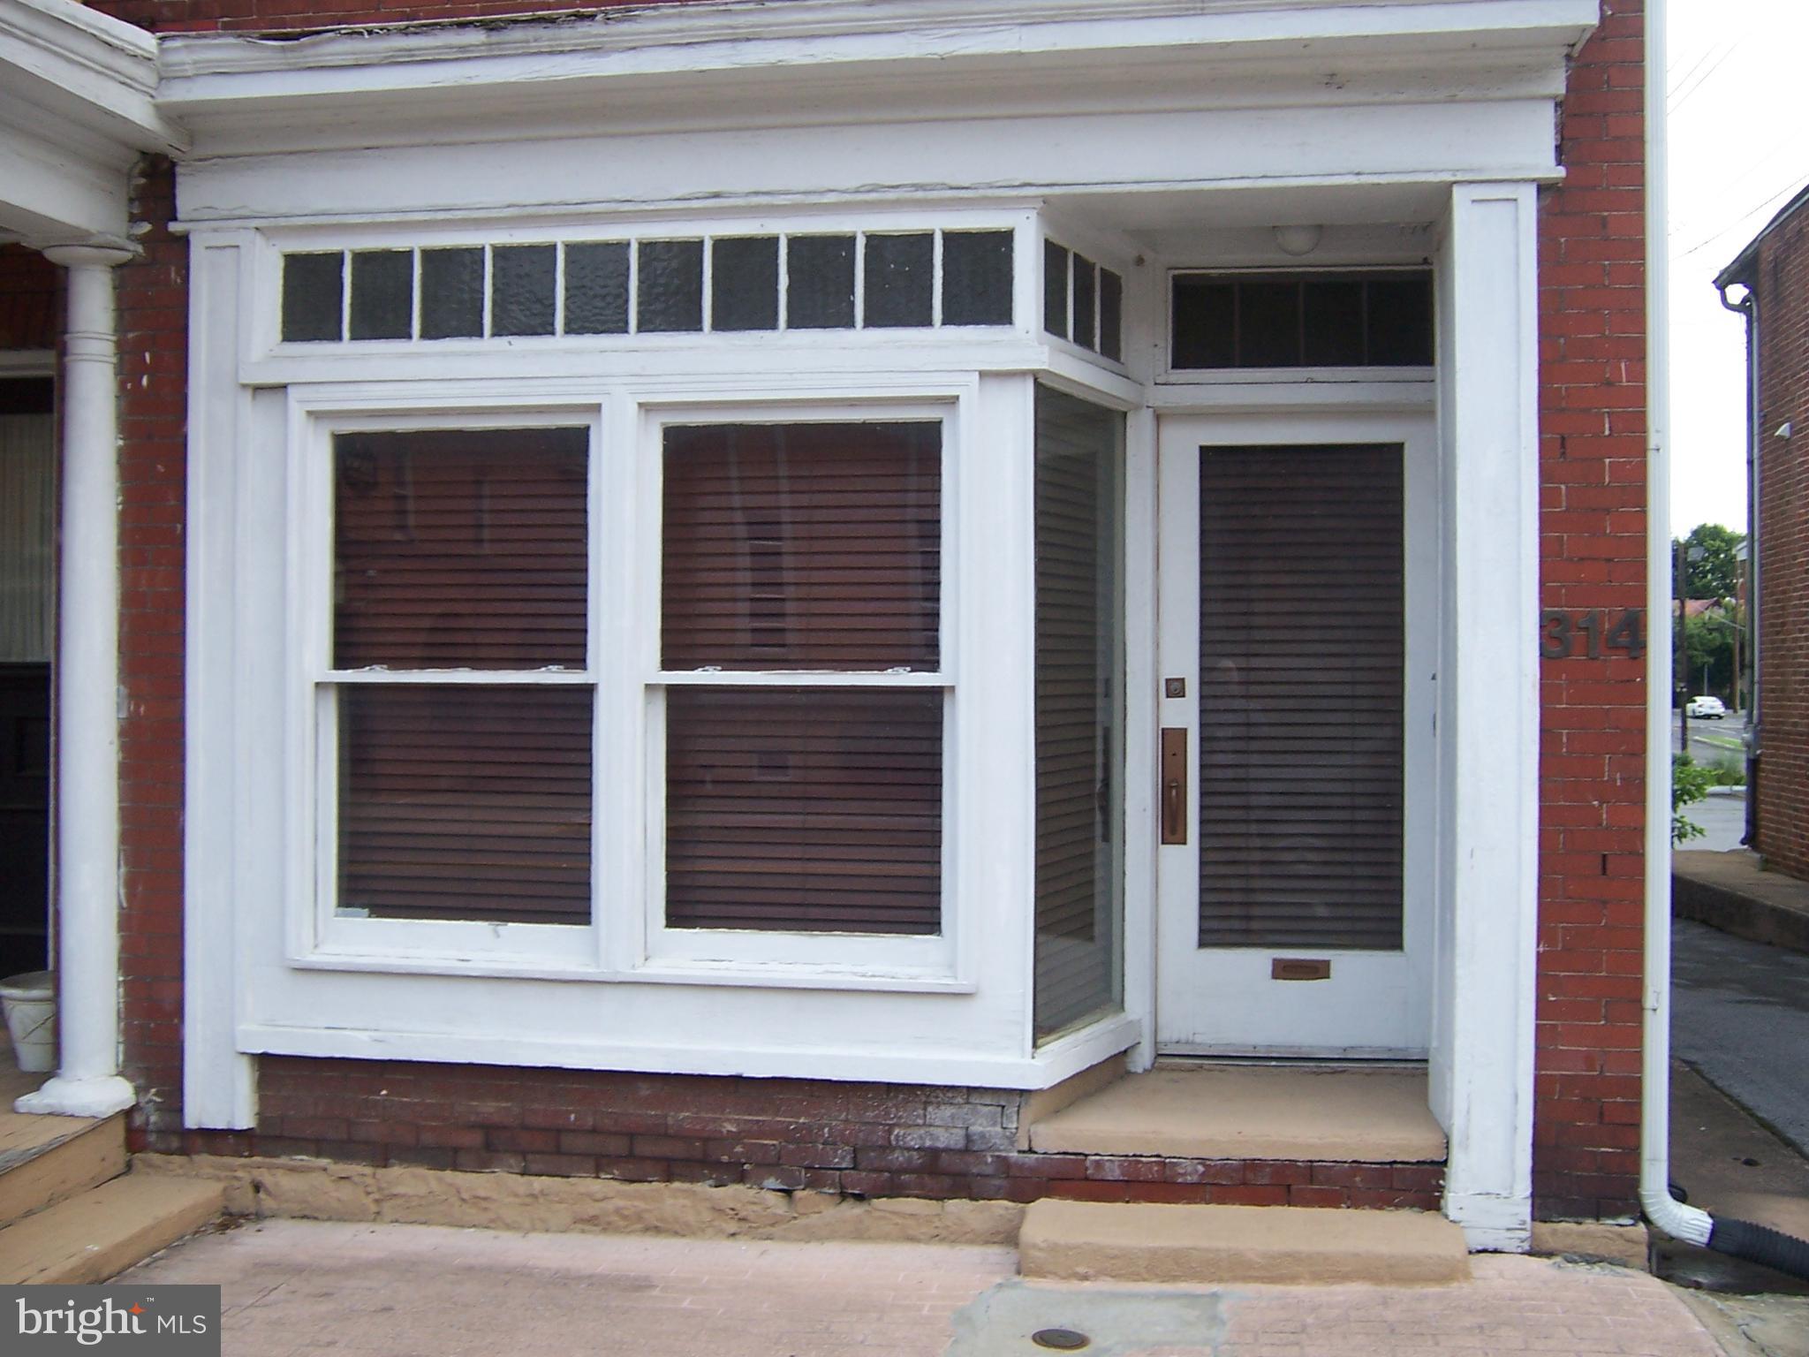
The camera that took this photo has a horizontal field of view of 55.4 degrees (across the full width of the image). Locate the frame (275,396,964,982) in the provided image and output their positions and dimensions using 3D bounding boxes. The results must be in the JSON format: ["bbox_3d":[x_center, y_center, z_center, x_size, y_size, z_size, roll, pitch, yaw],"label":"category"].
[{"bbox_3d":[-0.823,0.007,5.144,2.095,1.762,0.140,0,1,8],"label":"frame"}]

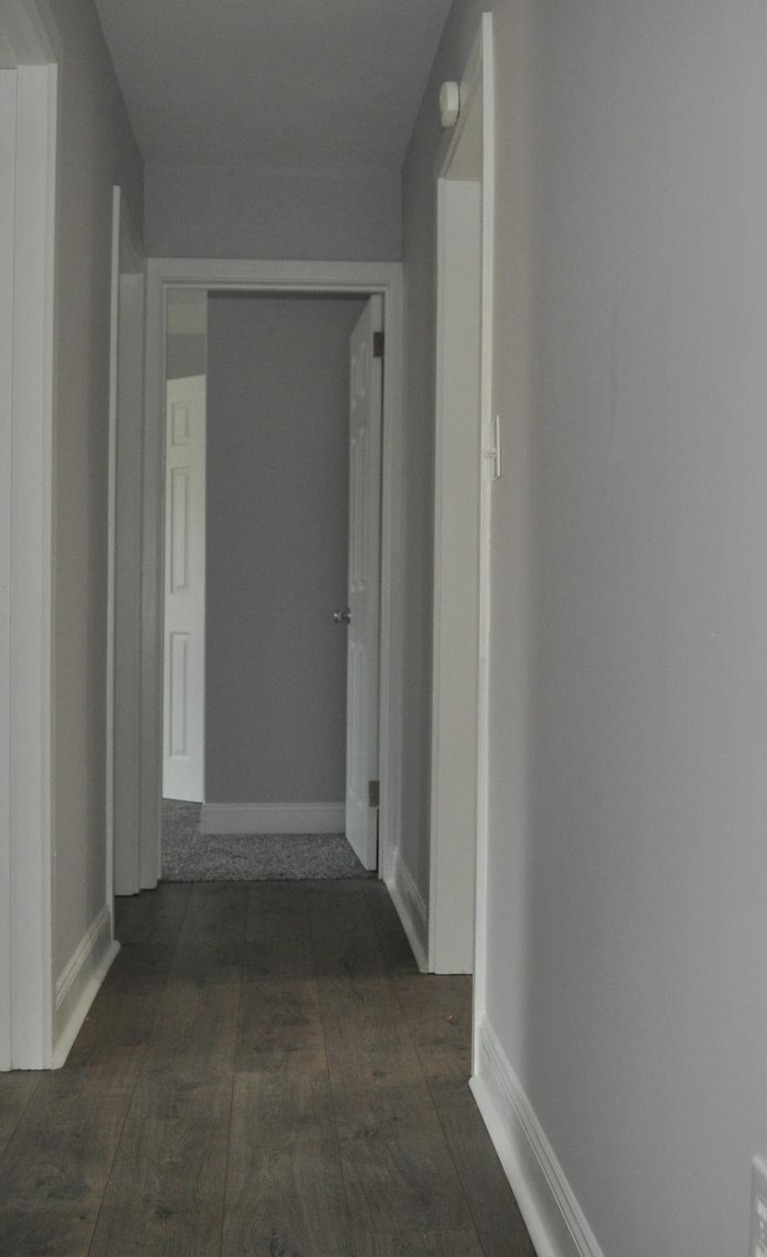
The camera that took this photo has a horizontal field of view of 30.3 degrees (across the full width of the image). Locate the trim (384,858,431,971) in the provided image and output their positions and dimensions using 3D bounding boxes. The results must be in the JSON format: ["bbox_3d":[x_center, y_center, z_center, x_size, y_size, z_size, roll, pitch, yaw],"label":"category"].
[{"bbox_3d":[0.067,0.810,4.279,0.038,0.135,1.240,0,1,-4],"label":"trim"}]

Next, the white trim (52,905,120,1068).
[{"bbox_3d":[-0.709,0.815,3.411,0.043,0.133,1.070,0,1,-4],"label":"white trim"}]

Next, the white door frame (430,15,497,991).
[{"bbox_3d":[0.225,-0.161,3.238,0.141,2.105,0.895,0,1,-4],"label":"white door frame"}]

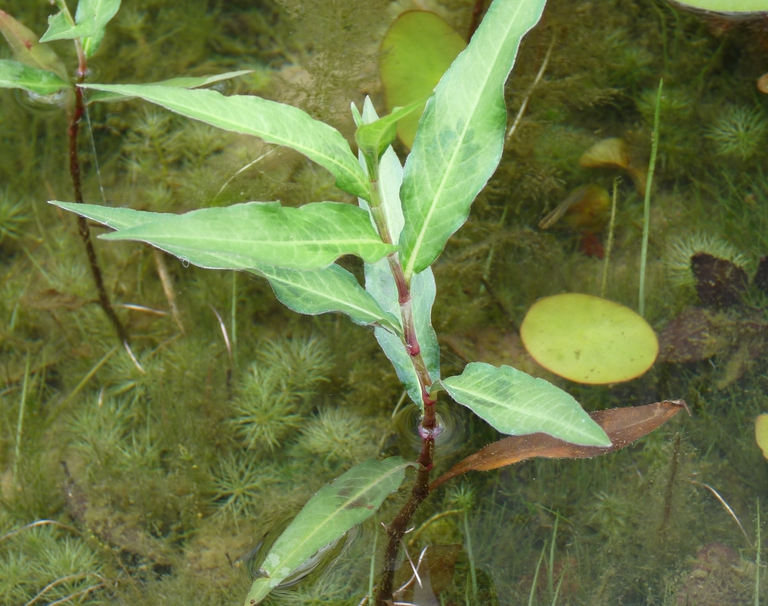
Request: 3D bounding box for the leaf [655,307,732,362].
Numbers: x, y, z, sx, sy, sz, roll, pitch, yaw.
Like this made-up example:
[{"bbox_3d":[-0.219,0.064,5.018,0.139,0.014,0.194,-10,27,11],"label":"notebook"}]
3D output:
[{"bbox_3d":[0.146,0.016,1.302,0.028,0.010,0.044,32,56,26],"label":"leaf"}]

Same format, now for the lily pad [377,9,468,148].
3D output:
[{"bbox_3d":[0.022,-0.110,1.375,0.045,0.006,0.086,-4,60,-2],"label":"lily pad"}]

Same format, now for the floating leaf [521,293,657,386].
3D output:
[{"bbox_3d":[0.091,0.016,1.239,0.062,0.006,0.049,24,52,20],"label":"floating leaf"}]

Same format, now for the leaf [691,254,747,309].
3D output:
[{"bbox_3d":[0.161,-0.011,1.326,0.026,0.012,0.037,-3,48,-3],"label":"leaf"}]

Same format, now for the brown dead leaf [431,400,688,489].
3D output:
[{"bbox_3d":[0.076,0.061,1.204,0.121,0.015,0.024,-17,50,-15],"label":"brown dead leaf"}]

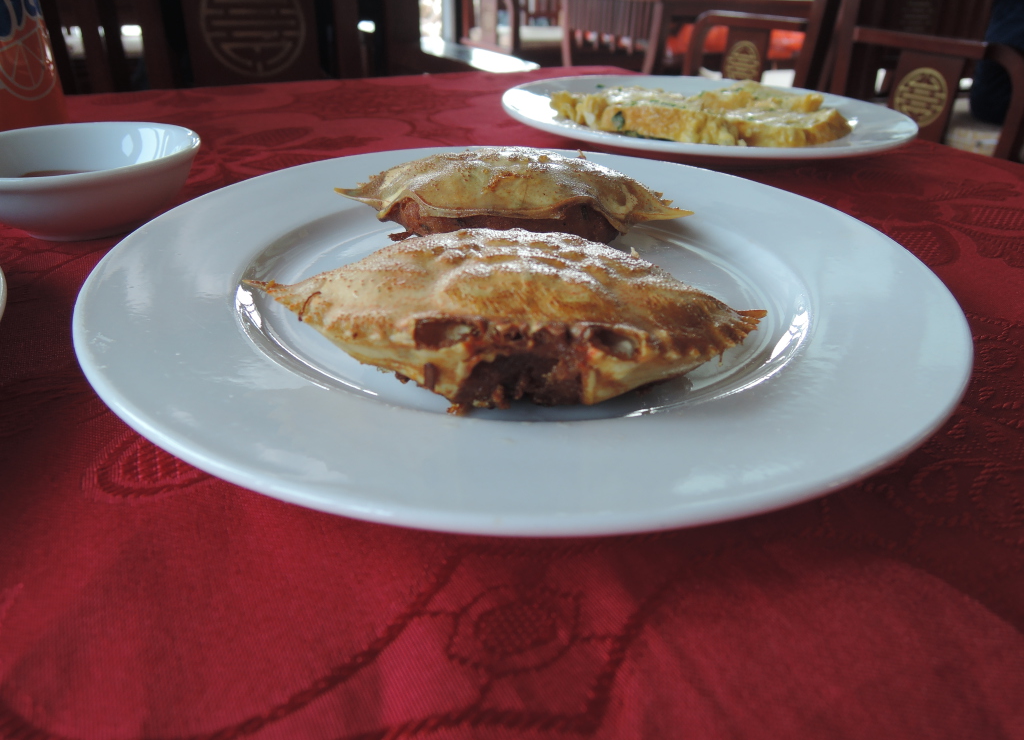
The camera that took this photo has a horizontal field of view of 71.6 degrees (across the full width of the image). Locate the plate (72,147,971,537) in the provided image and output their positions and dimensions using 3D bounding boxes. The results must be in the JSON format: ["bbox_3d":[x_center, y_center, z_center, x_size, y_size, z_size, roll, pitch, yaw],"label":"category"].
[{"bbox_3d":[0.003,-0.029,0.238,0.260,0.024,0.260,1,31,-1],"label":"plate"}]

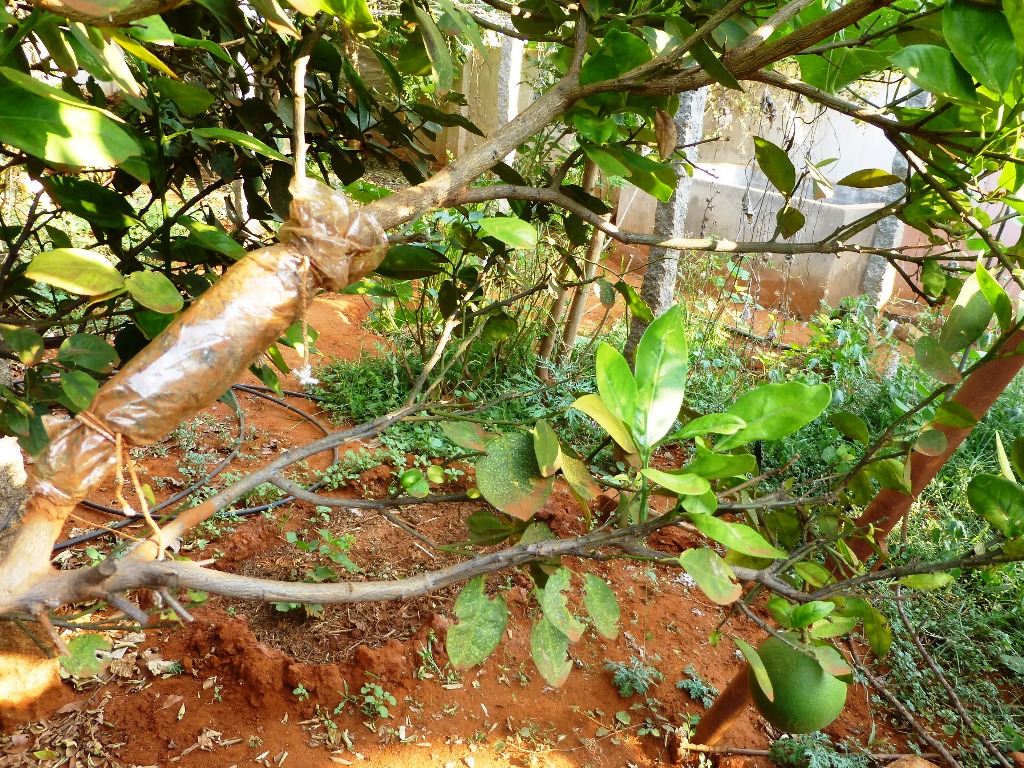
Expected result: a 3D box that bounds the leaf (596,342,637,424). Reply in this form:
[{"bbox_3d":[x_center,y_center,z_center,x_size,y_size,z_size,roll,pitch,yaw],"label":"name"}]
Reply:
[{"bbox_3d":[0.122,0.002,0.805,0.042,0.110,0.018,-14,-17,-18],"label":"leaf"}]

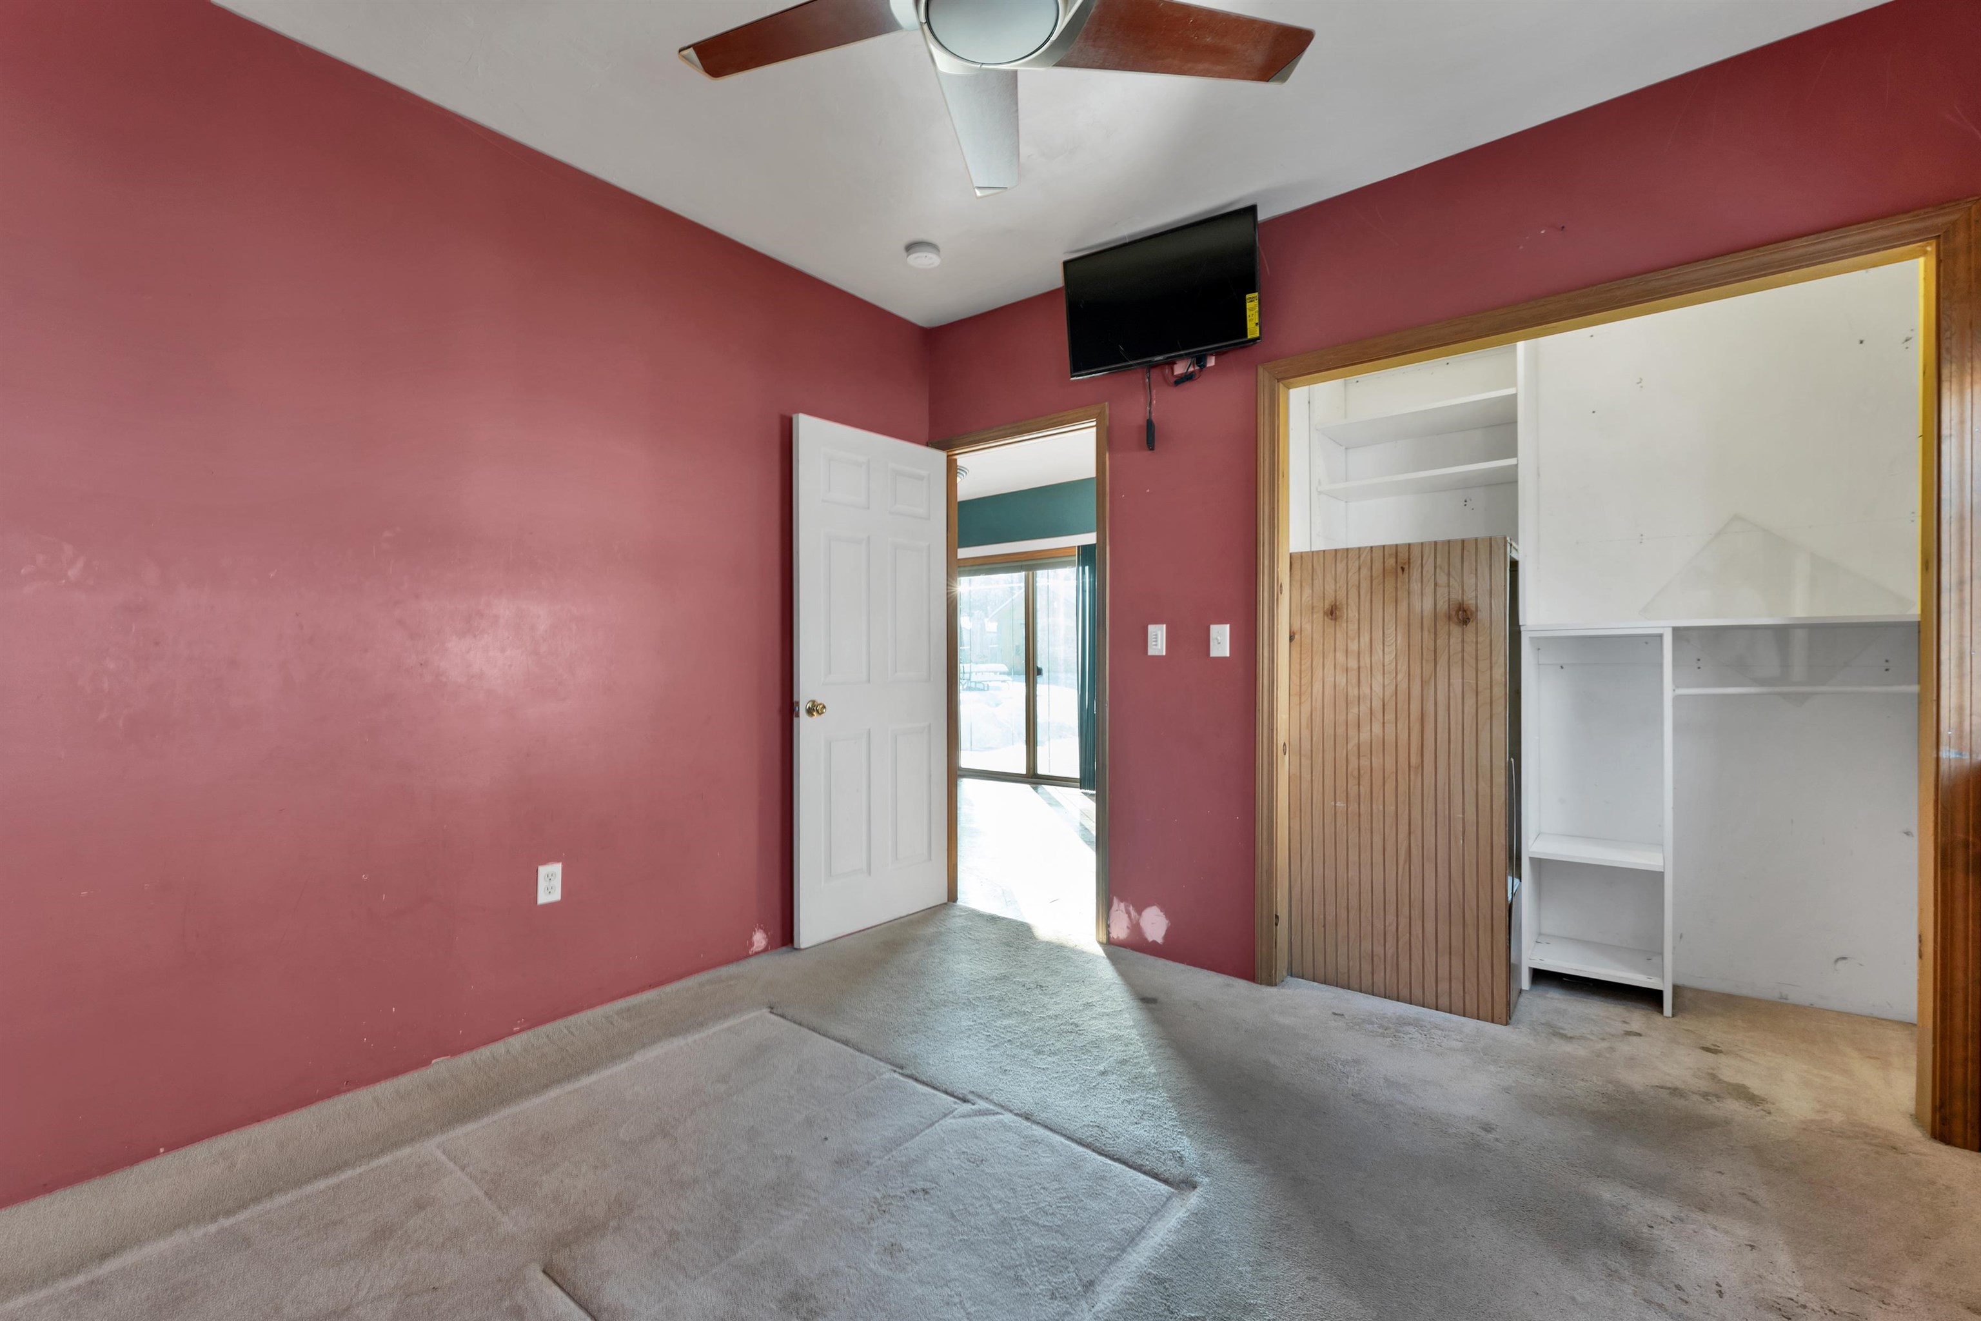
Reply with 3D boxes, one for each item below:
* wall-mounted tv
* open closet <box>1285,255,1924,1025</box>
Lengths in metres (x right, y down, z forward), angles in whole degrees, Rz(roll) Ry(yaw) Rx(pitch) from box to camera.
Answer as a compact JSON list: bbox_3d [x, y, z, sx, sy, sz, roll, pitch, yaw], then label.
[{"bbox_3d":[0.608,-1.302,2.985,0.730,0.430,0.070,0,9,33],"label":"wall-mounted tv"},{"bbox_3d":[1.905,0.060,2.690,1.600,2.100,0.820,0,0,39],"label":"open closet"}]

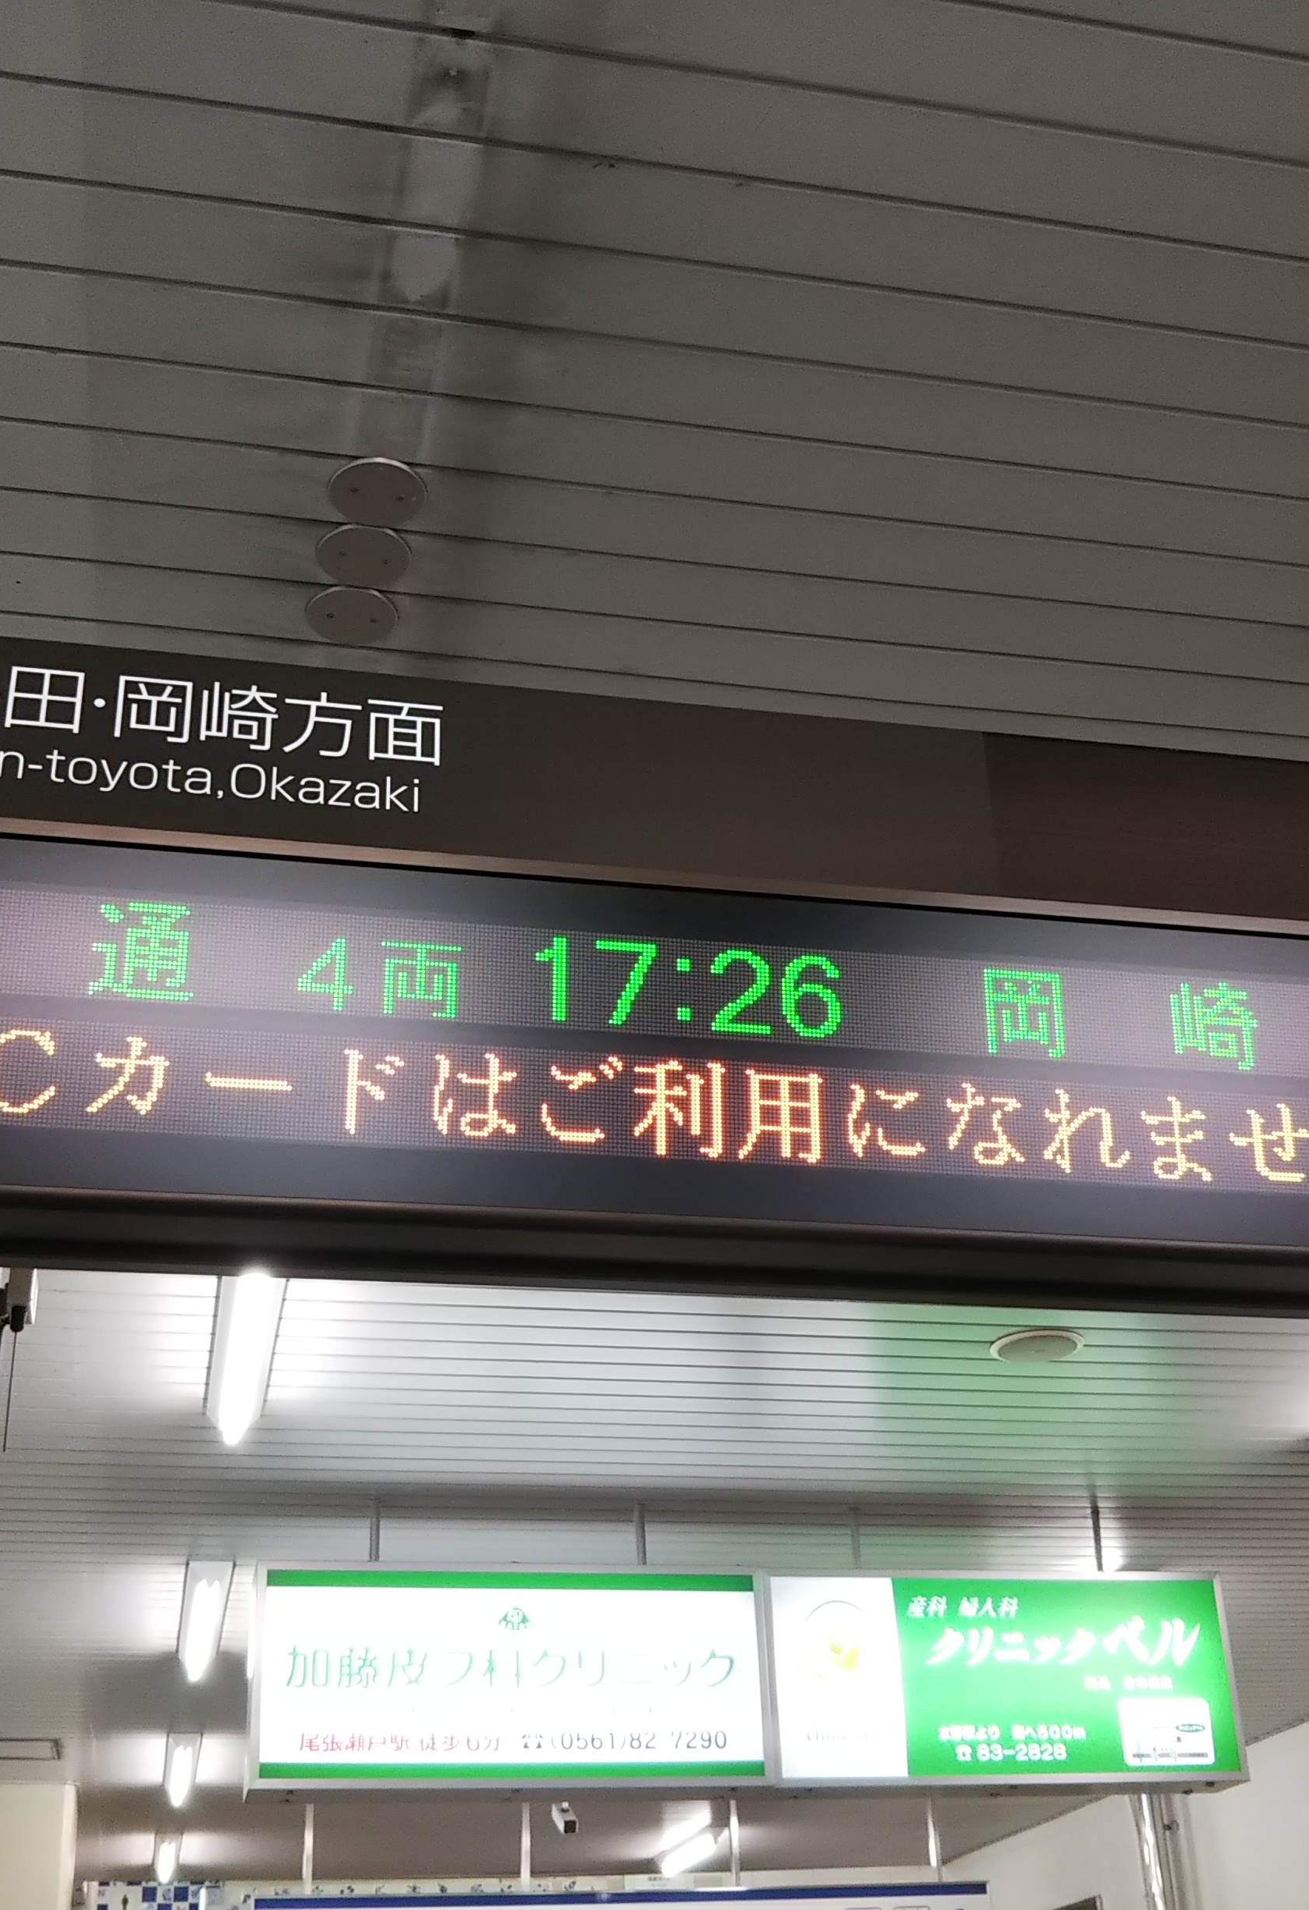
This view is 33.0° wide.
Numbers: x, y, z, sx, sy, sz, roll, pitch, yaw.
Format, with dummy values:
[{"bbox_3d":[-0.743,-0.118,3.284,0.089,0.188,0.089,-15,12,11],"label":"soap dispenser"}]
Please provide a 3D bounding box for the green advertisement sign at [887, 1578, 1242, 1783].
[{"bbox_3d":[1.048,1.877,5.715,0.900,0.493,0.120,4,-30,-12],"label":"green advertisement sign"}]

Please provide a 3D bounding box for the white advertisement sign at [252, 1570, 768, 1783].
[{"bbox_3d":[-0.350,1.802,5.460,1.272,0.522,0.214,4,-30,-12],"label":"white advertisement sign"}]

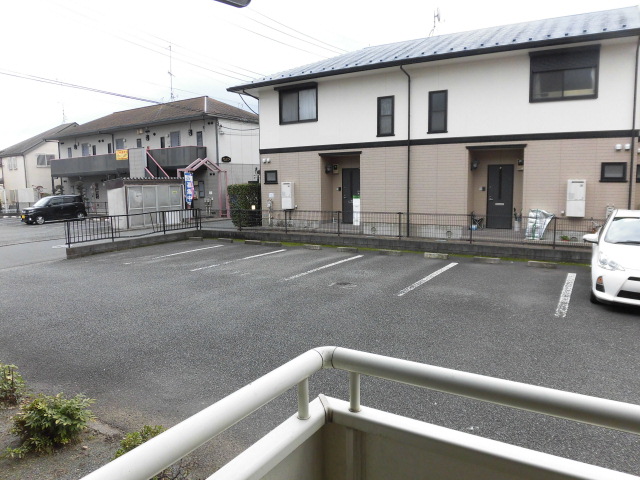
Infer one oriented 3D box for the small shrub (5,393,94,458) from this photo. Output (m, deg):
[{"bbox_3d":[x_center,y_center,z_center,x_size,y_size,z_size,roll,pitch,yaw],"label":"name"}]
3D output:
[{"bbox_3d":[-1.960,1.345,3.260,0.580,0.430,0.550,4,8,30],"label":"small shrub"}]

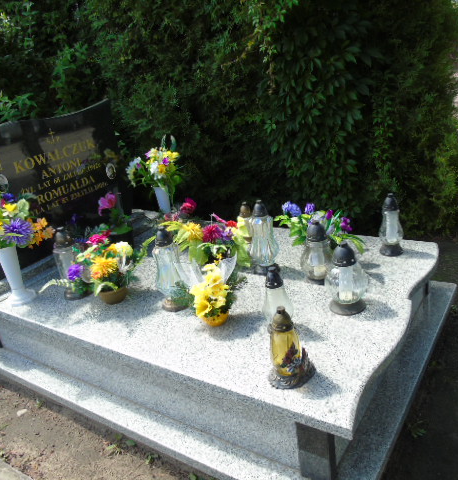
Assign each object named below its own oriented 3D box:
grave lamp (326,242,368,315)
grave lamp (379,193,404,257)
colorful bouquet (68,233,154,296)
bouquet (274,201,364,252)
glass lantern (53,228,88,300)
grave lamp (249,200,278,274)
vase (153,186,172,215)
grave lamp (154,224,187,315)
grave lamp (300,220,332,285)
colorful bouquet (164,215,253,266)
[{"bbox_3d":[0.447,0.143,1.761,0.165,0.275,0.165,-2,23,14],"label":"grave lamp"},{"bbox_3d":[0.748,-0.079,2.127,0.114,0.291,0.114,-1,23,19],"label":"grave lamp"},{"bbox_3d":[-0.562,0.123,2.118,0.349,0.233,0.272,-15,23,-15],"label":"colorful bouquet"},{"bbox_3d":[0.435,-0.062,2.183,0.398,0.233,0.272,-4,22,11],"label":"bouquet"},{"bbox_3d":[-0.748,0.108,2.174,0.140,0.335,0.140,-16,24,-18],"label":"glass lantern"},{"bbox_3d":[0.154,-0.015,2.155,0.140,0.340,0.140,-6,23,4],"label":"grave lamp"},{"bbox_3d":[-0.393,-0.214,2.954,0.121,0.262,0.121,-12,22,-7],"label":"vase"},{"bbox_3d":[-0.260,0.115,1.949,0.126,0.364,0.126,-12,22,-8],"label":"grave lamp"},{"bbox_3d":[0.378,0.047,1.981,0.136,0.276,0.136,-5,22,11],"label":"grave lamp"},{"bbox_3d":[-0.102,0.033,2.160,0.398,0.223,0.272,-10,22,-3],"label":"colorful bouquet"}]

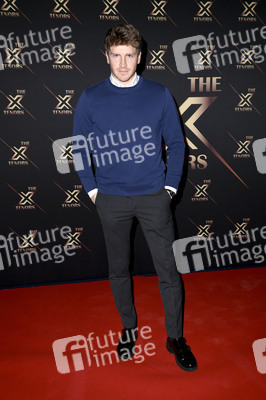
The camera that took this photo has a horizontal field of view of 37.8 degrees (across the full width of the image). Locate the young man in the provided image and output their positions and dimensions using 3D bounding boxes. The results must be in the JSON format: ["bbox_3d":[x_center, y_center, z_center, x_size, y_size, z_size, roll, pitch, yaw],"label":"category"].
[{"bbox_3d":[0.014,0.006,2.138,0.630,1.820,0.400,-1,11,0],"label":"young man"}]

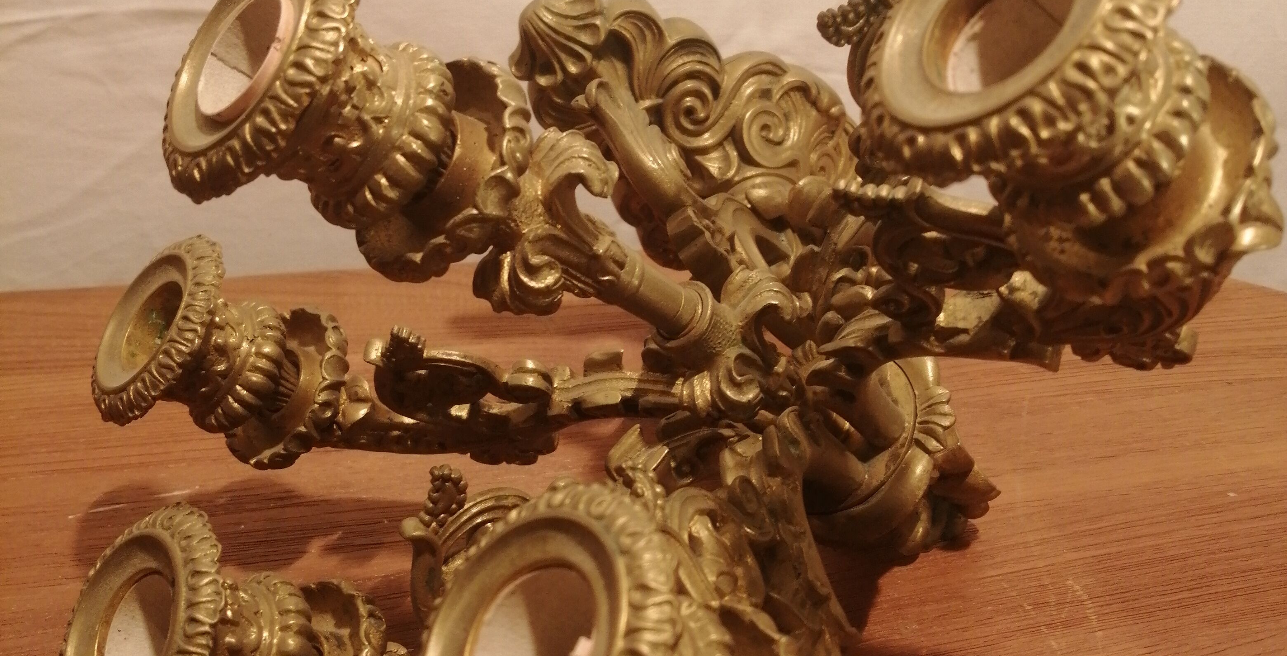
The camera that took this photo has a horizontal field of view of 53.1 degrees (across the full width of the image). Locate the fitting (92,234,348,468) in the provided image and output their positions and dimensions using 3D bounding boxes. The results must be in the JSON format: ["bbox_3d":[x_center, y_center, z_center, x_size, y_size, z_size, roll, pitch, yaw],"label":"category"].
[{"bbox_3d":[-0.110,0.010,0.345,0.054,0.053,0.053,34,0,-41],"label":"fitting"}]

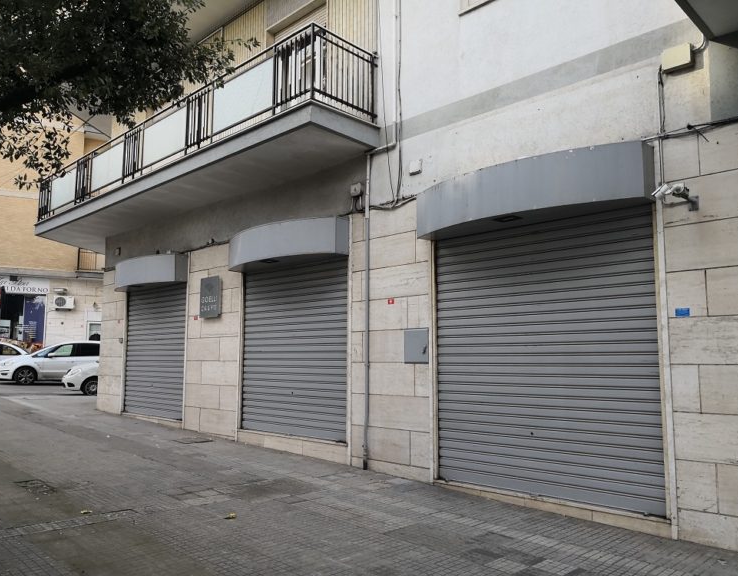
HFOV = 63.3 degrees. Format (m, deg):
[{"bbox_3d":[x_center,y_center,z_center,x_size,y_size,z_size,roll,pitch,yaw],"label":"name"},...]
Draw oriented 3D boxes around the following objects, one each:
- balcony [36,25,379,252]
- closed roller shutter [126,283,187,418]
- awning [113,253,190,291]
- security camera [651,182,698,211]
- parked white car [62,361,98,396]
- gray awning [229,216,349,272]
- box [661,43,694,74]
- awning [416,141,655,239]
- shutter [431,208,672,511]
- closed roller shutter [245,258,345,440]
[{"bbox_3d":[-3.770,-2.167,11.047,9.713,1.257,1.236,-6,-10,43],"label":"balcony"},{"bbox_3d":[-4.359,1.272,12.133,2.451,2.583,0.082,-6,-10,43],"label":"closed roller shutter"},{"bbox_3d":[-4.565,-0.292,12.067,2.637,0.556,0.536,-6,-10,43],"label":"awning"},{"bbox_3d":[2.712,-0.802,5.316,0.299,0.237,0.258,-6,-10,43],"label":"security camera"},{"bbox_3d":[-7.781,2.713,19.658,4.050,1.490,1.700,4,-8,-28],"label":"parked white car"},{"bbox_3d":[-1.403,-0.649,9.038,2.565,0.556,0.577,-6,-10,43],"label":"gray awning"},{"bbox_3d":[2.824,-2.084,5.477,0.242,0.185,0.103,-6,-10,43],"label":"box"},{"bbox_3d":[1.518,-0.978,6.252,2.611,0.556,0.597,-6,-10,43],"label":"awning"},{"bbox_3d":[1.748,0.730,6.319,2.514,2.847,0.082,-6,-10,43],"label":"shutter"},{"bbox_3d":[-1.196,0.922,9.131,2.477,2.571,0.082,-6,-10,43],"label":"closed roller shutter"}]

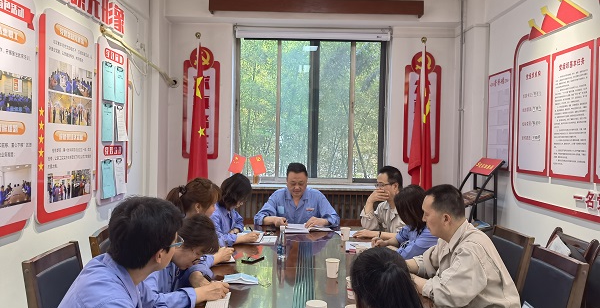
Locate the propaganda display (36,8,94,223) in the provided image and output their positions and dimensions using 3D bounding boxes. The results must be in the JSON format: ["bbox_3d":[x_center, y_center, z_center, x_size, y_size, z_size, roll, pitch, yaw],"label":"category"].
[{"bbox_3d":[-1.547,-0.246,3.127,0.040,1.312,0.713,1,1,1],"label":"propaganda display"}]

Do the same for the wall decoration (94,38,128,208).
[{"bbox_3d":[-1.534,-0.259,3.849,0.040,1.283,0.613,1,1,1],"label":"wall decoration"}]

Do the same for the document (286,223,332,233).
[{"bbox_3d":[0.069,0.577,3.545,0.370,0.025,0.250,1,1,1],"label":"document"}]

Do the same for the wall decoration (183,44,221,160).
[{"bbox_3d":[-1.039,-0.537,4.947,0.387,1.181,0.025,1,1,1],"label":"wall decoration"}]

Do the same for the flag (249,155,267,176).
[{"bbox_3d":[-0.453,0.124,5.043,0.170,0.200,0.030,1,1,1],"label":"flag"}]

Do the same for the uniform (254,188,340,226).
[{"bbox_3d":[-0.021,0.560,3.936,0.710,0.580,0.450,1,1,1],"label":"uniform"}]

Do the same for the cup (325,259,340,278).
[{"bbox_3d":[0.167,0.580,2.398,0.075,0.087,0.075,1,1,1],"label":"cup"}]

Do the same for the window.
[{"bbox_3d":[0.127,-0.483,5.168,1.650,1.620,0.100,1,1,1],"label":"window"}]

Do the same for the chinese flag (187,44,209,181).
[{"bbox_3d":[-1.038,-0.373,4.771,0.240,1.520,0.170,1,1,1],"label":"chinese flag"}]

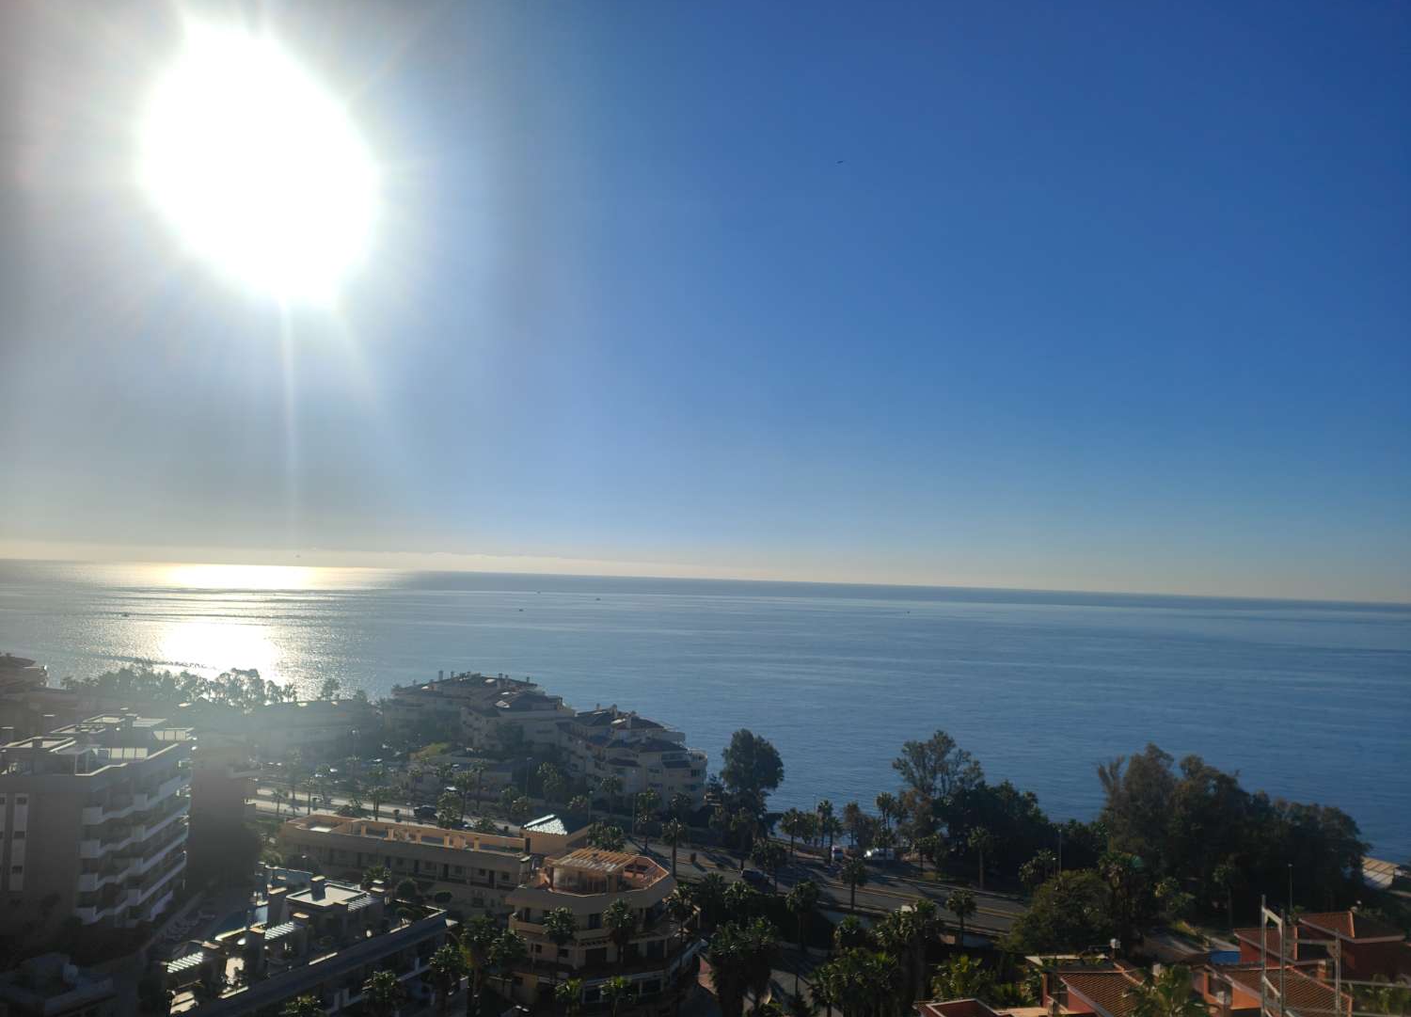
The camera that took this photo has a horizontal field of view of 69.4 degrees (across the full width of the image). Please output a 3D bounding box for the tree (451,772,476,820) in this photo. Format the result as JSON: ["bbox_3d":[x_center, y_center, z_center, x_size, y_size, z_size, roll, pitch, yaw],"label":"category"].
[{"bbox_3d":[-42.204,50.199,177.308,4.280,8.200,4.280,2,-4,0],"label":"tree"}]

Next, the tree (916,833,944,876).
[{"bbox_3d":[33.466,51.899,153.052,4.200,6.494,4.200,2,-4,0],"label":"tree"}]

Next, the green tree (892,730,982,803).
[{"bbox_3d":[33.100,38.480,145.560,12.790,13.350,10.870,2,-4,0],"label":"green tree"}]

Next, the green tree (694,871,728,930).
[{"bbox_3d":[0.662,47.550,123.229,4.010,7.230,4.010,2,-4,0],"label":"green tree"}]

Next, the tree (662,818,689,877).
[{"bbox_3d":[-4.406,49.497,147.977,3.730,8.240,3.730,2,-4,0],"label":"tree"}]

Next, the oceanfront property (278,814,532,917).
[{"bbox_3d":[-33.702,41.549,117.500,31.000,9.000,8.000,1,-4,20],"label":"oceanfront property"}]

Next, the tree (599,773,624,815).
[{"bbox_3d":[-16.948,51.752,183.138,4.230,7.500,4.230,2,-4,0],"label":"tree"}]

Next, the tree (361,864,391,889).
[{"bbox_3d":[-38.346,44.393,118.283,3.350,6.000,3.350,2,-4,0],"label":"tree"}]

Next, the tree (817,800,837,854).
[{"bbox_3d":[19.510,51.773,165.483,2.950,8.520,2.950,2,-4,0],"label":"tree"}]

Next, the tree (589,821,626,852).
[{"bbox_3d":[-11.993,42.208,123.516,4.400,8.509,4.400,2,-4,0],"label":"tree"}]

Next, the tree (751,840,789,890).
[{"bbox_3d":[8.980,50.136,143.169,5.260,7.200,5.260,2,-4,0],"label":"tree"}]

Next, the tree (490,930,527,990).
[{"bbox_3d":[-17.656,40.113,90.571,3.200,5.150,3.200,2,-4,0],"label":"tree"}]

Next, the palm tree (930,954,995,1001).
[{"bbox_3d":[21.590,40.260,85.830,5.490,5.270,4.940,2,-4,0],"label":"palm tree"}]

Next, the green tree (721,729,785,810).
[{"bbox_3d":[8.268,47.043,180.341,10.980,15.470,10.980,2,-4,0],"label":"green tree"}]

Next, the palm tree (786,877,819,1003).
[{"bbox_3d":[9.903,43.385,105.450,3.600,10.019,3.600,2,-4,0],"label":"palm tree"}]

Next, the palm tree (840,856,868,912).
[{"bbox_3d":[17.050,43.270,117.280,3.180,6.350,3.180,2,-4,0],"label":"palm tree"}]

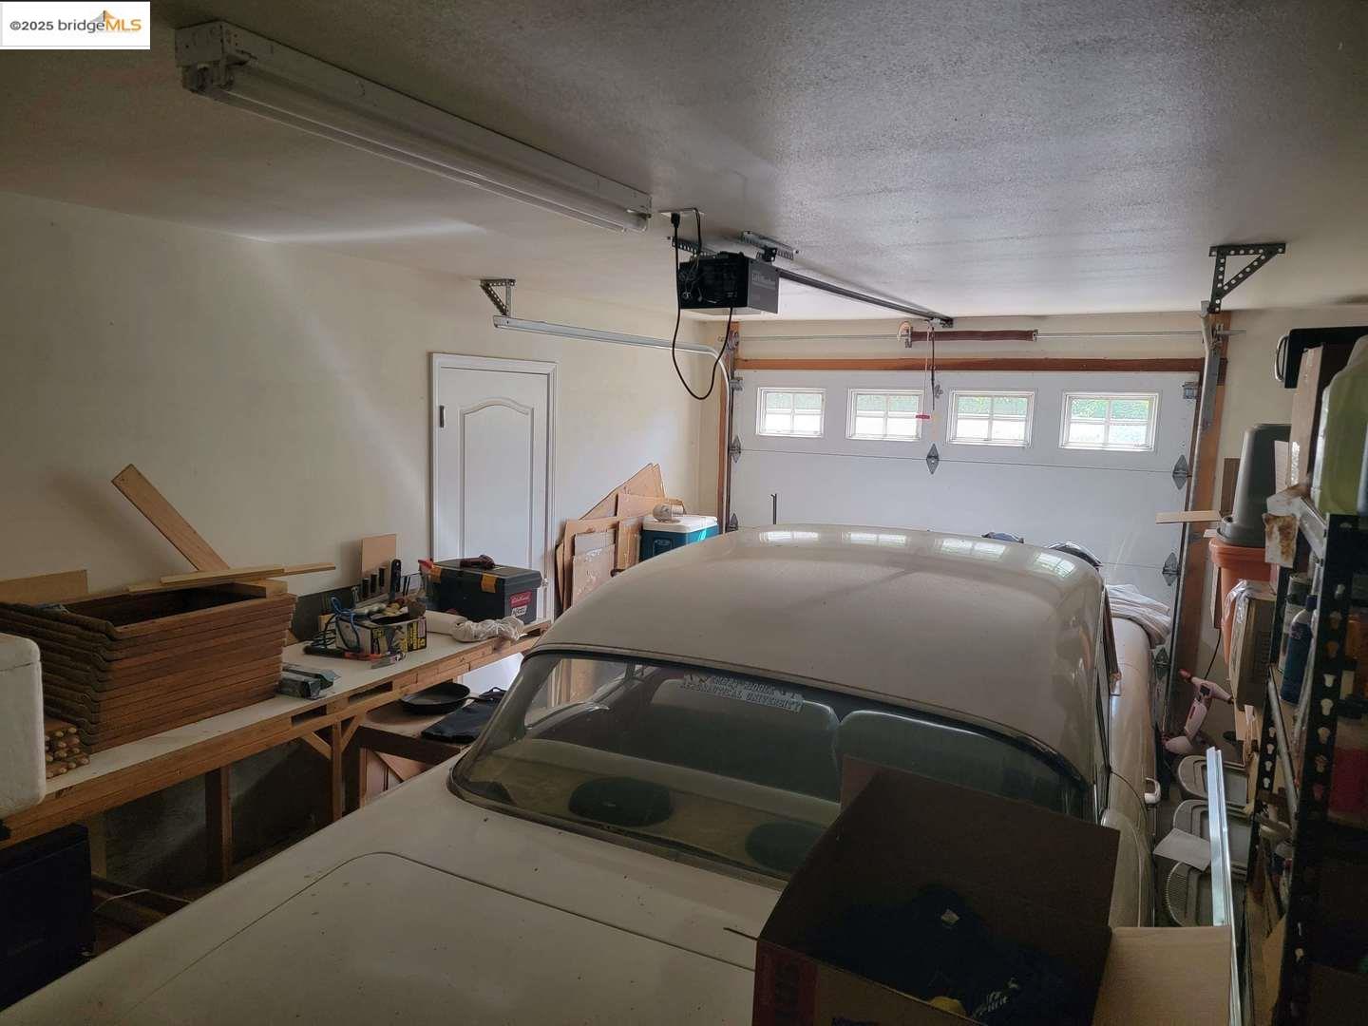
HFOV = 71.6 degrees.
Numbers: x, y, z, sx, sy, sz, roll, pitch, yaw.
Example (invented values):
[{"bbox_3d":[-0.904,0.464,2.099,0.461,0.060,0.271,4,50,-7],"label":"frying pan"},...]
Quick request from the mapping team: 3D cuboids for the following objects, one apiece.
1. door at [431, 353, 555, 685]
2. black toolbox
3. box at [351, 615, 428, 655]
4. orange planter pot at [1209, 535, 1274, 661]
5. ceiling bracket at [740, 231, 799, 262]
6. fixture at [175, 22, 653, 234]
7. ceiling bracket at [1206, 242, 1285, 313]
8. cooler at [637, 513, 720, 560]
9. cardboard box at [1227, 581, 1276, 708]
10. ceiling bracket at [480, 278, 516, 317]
[{"bbox_3d":[-0.942,0.275,4.836,0.060,2.080,0.920,5,8,28],"label":"door"},{"bbox_3d":[-0.921,0.349,4.284,0.525,0.226,0.220,7,9,36],"label":"black toolbox"},{"bbox_3d":[-1.185,0.466,3.719,0.220,0.114,0.245,7,9,37],"label":"box"},{"bbox_3d":[2.170,0.328,3.678,0.245,0.440,0.290,5,8,28],"label":"orange planter pot"},{"bbox_3d":[0.295,-0.888,3.225,0.040,0.052,0.435,5,8,28],"label":"ceiling bracket"},{"bbox_3d":[-0.416,-0.713,1.938,0.110,0.110,1.230,5,8,28],"label":"fixture"},{"bbox_3d":[1.792,-0.747,3.034,0.207,0.210,0.035,5,8,28],"label":"ceiling bracket"},{"bbox_3d":[-0.011,0.225,5.925,0.320,0.350,0.525,5,8,28],"label":"cooler"},{"bbox_3d":[1.728,0.389,2.862,0.080,0.320,0.380,5,8,28],"label":"cardboard box"},{"bbox_3d":[-0.881,-1.019,4.524,0.190,0.185,0.040,5,8,28],"label":"ceiling bracket"}]

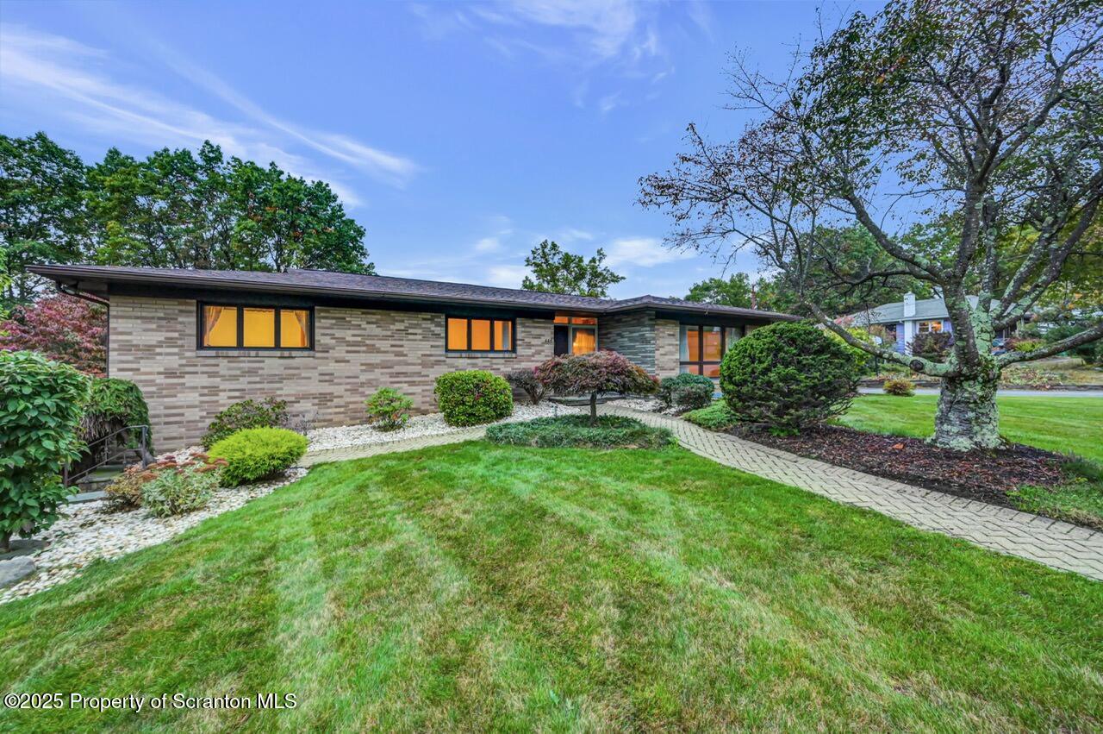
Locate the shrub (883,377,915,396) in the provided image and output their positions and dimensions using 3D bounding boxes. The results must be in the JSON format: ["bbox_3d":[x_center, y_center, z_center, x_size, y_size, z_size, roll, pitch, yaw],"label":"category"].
[{"bbox_3d":[12.550,0.720,15.500,1.000,0.700,1.000,1,1,39],"label":"shrub"}]

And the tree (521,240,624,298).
[{"bbox_3d":[1.400,-3.300,28.000,7.200,9.800,7.000,0,1,3],"label":"tree"}]

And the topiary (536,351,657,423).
[{"bbox_3d":[0.930,0.400,8.800,2.450,1.500,2.300,0,1,6],"label":"topiary"}]

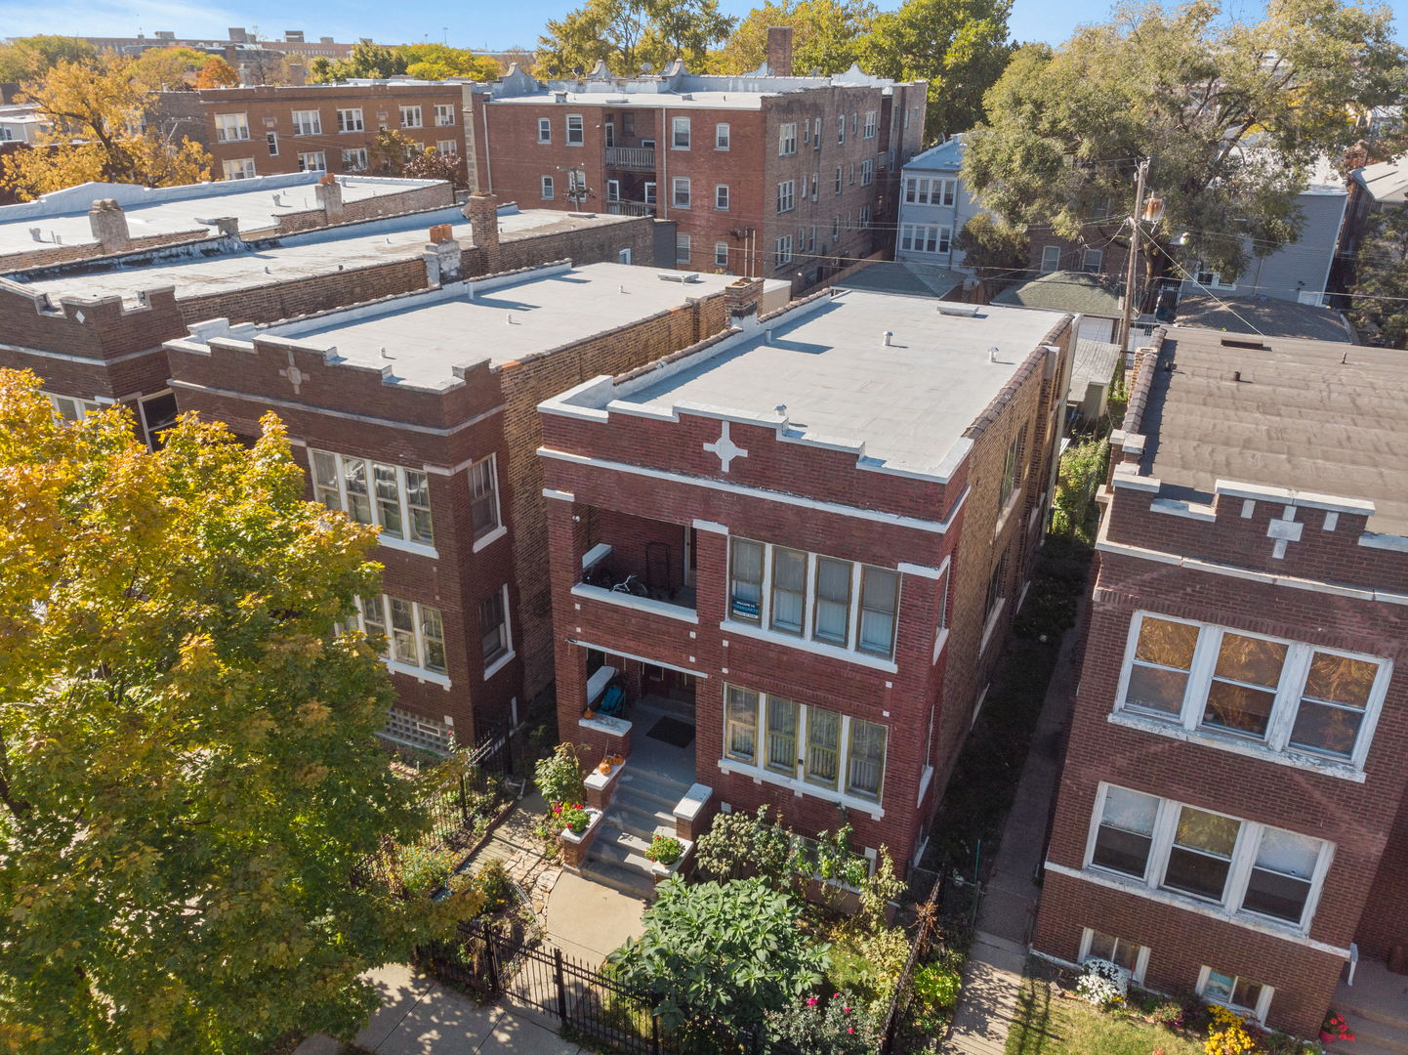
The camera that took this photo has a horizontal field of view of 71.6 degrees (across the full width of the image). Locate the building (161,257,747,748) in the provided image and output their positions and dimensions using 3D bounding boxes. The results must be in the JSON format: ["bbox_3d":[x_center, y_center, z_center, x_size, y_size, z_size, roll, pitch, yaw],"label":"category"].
[{"bbox_3d":[-4.112,-2.554,26.884,7.200,8.650,16.550,12,28,23],"label":"building"}]

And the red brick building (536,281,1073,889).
[{"bbox_3d":[3.829,-0.893,23.868,7.170,8.900,16.200,12,28,23],"label":"red brick building"}]

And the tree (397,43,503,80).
[{"bbox_3d":[-29.085,-48.088,115.542,11.500,16.500,11.500,12,28,23],"label":"tree"}]

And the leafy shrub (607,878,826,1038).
[{"bbox_3d":[0.160,6.750,15.350,3.300,1.650,2.400,12,28,23],"label":"leafy shrub"}]

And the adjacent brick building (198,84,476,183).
[{"bbox_3d":[-33.366,-32.941,86.957,13.000,12.000,34.400,12,28,23],"label":"adjacent brick building"}]

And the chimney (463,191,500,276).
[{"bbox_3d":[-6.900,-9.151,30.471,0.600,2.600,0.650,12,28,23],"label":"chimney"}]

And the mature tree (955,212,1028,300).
[{"bbox_3d":[17.500,-16.400,59.300,4.300,5.600,4.300,12,28,23],"label":"mature tree"}]

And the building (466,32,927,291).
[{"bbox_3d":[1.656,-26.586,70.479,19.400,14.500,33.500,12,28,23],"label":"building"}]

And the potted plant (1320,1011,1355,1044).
[{"bbox_3d":[9.592,7.503,14.675,0.480,0.450,0.420,12,28,23],"label":"potted plant"}]

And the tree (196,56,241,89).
[{"bbox_3d":[-54.734,-46.636,113.112,5.600,14.500,5.600,12,28,23],"label":"tree"}]

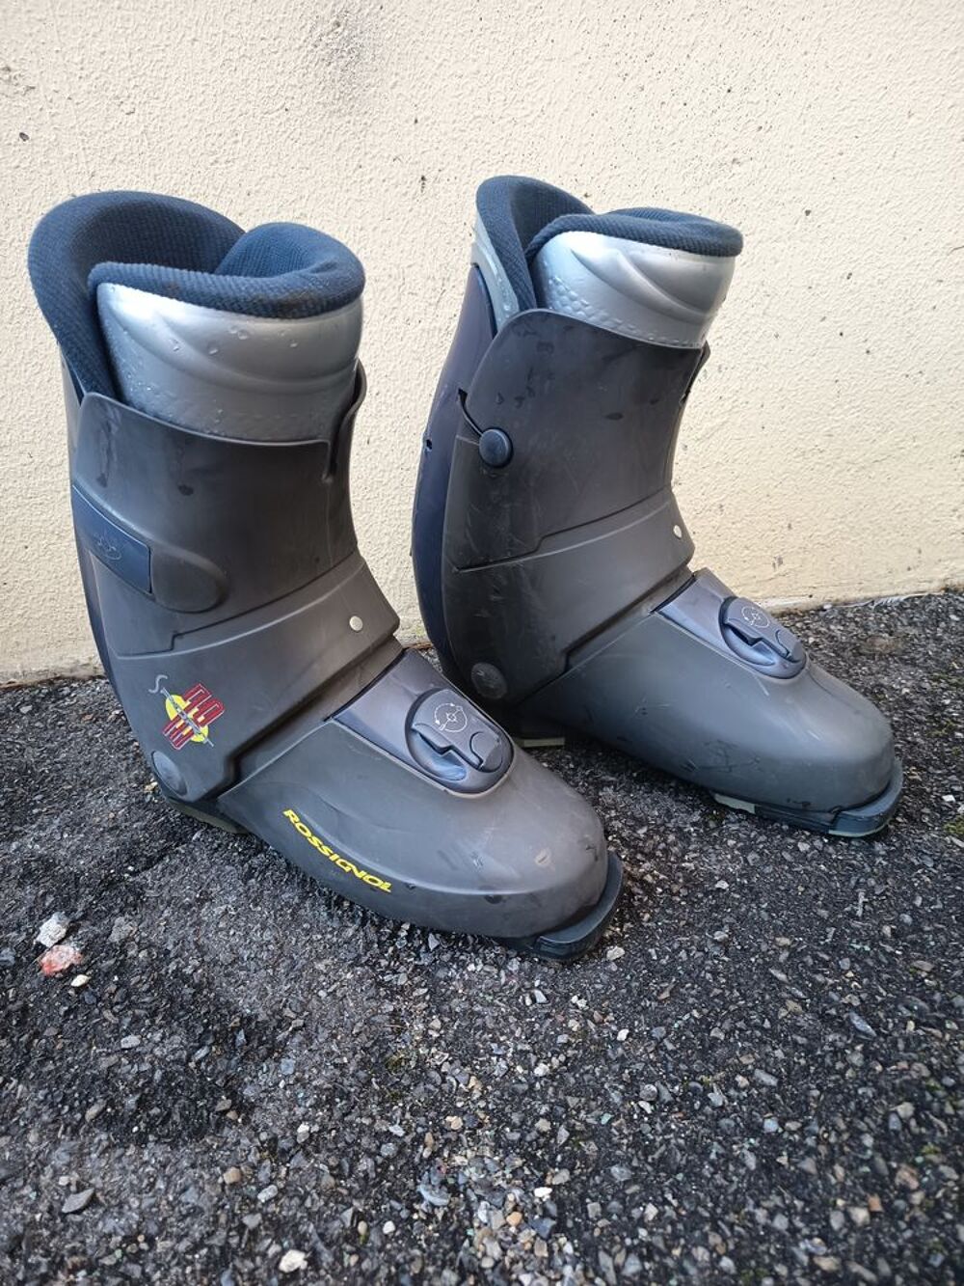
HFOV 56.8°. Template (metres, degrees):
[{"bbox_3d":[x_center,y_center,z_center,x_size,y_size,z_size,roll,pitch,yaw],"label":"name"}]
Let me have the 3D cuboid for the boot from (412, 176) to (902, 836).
[{"bbox_3d":[0.094,-0.087,0.512,0.317,0.340,0.120,17,35,32],"label":"boot"}]

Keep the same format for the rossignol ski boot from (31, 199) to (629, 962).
[{"bbox_3d":[-0.077,-0.036,0.433,0.317,0.340,0.120,14,34,25],"label":"rossignol ski boot"}]

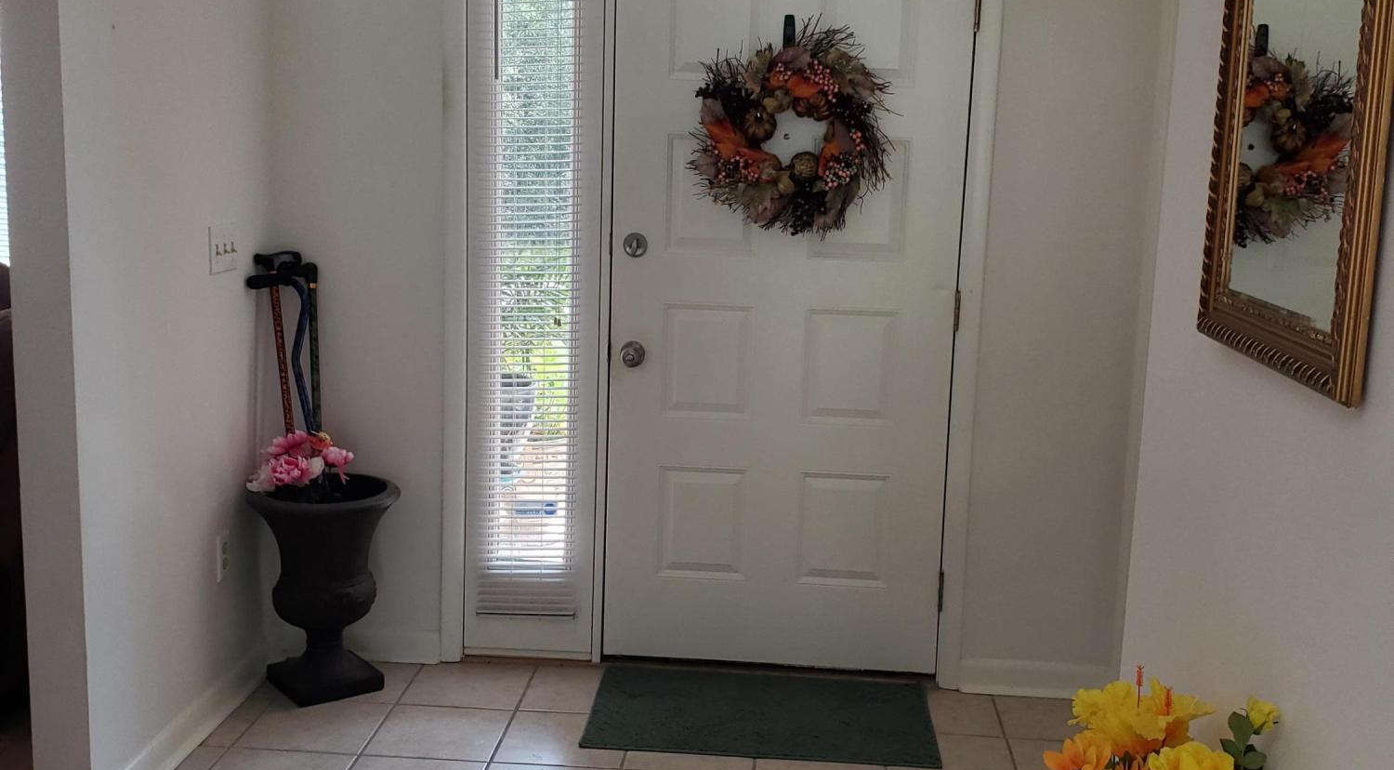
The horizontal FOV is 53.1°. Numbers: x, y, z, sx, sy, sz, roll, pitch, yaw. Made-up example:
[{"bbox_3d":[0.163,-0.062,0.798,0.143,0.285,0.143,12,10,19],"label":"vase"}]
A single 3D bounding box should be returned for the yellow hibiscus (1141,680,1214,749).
[{"bbox_3d":[0.516,0.353,1.500,0.085,0.070,0.080,5,10,20],"label":"yellow hibiscus"}]

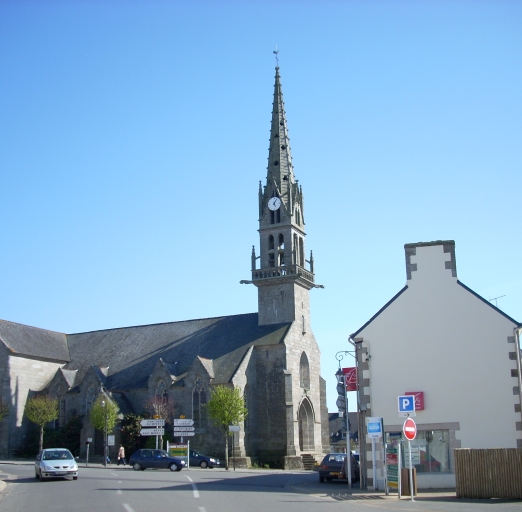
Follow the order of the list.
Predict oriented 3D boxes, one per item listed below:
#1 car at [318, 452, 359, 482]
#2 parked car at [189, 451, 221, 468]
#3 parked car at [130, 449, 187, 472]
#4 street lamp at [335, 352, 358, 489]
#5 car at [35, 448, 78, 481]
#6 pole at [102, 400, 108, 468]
[{"bbox_3d":[3.861,10.537,36.373,1.630,1.380,3.850,-5,-15,14],"label":"car"},{"bbox_3d":[-5.057,15.180,54.678,3.900,1.420,1.660,-6,-15,17],"label":"parked car"},{"bbox_3d":[-6.899,13.761,49.174,3.780,1.390,1.620,-3,-15,7],"label":"parked car"},{"bbox_3d":[3.353,6.351,28.676,0.850,5.400,0.420,-5,-15,15],"label":"street lamp"},{"bbox_3d":[-10.073,10.322,36.178,1.700,1.420,4.150,4,-15,-20],"label":"car"},{"bbox_3d":[-12.122,13.758,56.619,0.500,4.940,0.450,-1,-15,0],"label":"pole"}]

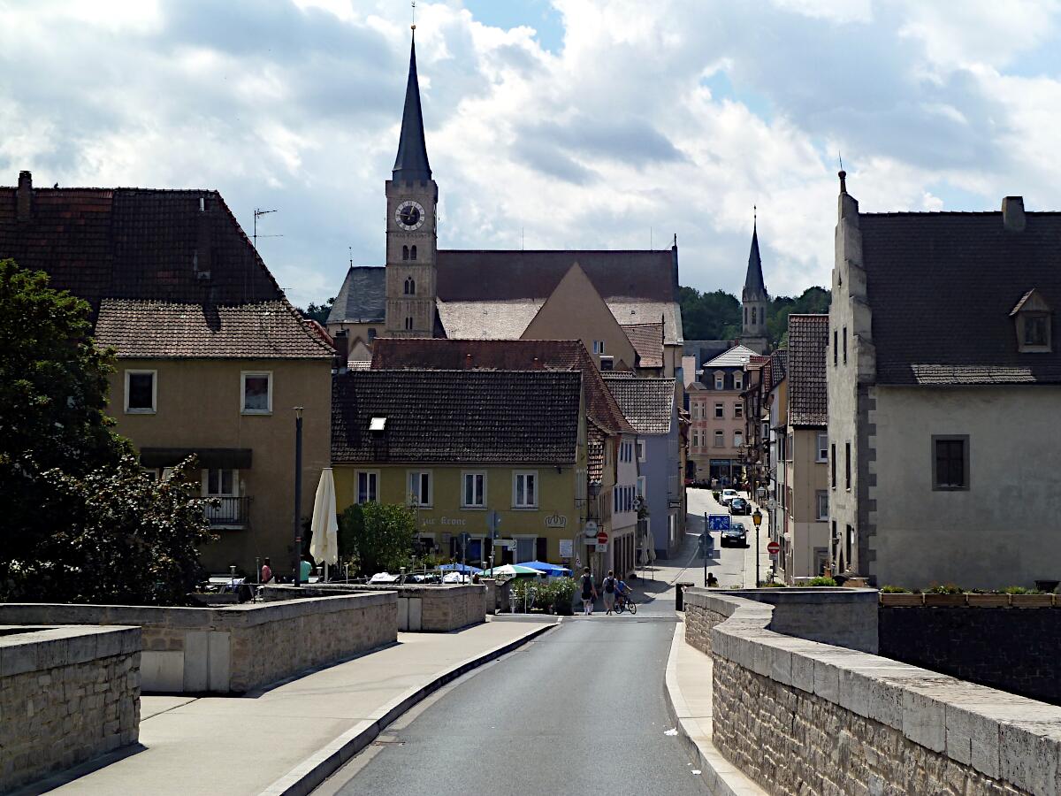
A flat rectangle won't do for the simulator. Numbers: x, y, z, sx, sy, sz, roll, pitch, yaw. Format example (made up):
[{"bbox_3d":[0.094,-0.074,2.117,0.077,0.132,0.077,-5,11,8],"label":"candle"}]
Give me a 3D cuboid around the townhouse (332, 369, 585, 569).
[{"bbox_3d":[-3.401,3.772,83.915,11.500,10.000,8.200,0,-2,0],"label":"townhouse"}]

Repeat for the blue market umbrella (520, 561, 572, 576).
[{"bbox_3d":[0.482,7.642,72.966,2.400,2.150,2.400,0,-2,0],"label":"blue market umbrella"}]

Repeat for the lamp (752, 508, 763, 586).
[{"bbox_3d":[9.523,6.561,75.937,0.420,3.946,0.420,0,-2,0],"label":"lamp"}]

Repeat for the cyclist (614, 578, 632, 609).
[{"bbox_3d":[3.608,7.512,68.976,0.550,1.530,1.400,-1,-2,37],"label":"cyclist"}]

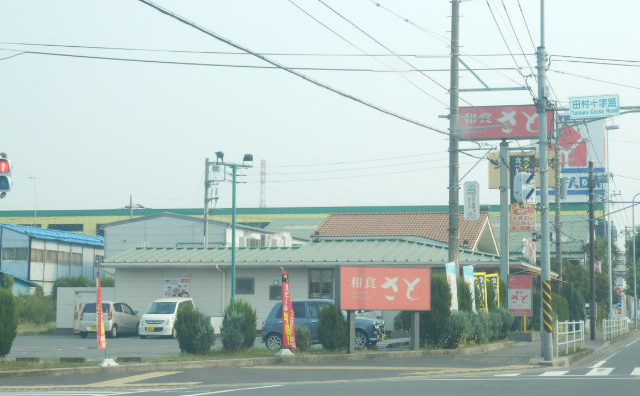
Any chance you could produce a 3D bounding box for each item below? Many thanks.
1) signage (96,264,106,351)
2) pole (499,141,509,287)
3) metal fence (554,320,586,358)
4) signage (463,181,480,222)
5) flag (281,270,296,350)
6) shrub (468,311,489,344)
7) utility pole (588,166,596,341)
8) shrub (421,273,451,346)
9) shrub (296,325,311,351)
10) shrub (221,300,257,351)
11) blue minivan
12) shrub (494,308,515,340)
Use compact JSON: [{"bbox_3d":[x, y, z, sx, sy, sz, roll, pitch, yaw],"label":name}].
[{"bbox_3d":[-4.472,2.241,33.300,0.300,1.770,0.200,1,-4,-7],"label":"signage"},{"bbox_3d":[6.342,1.516,56.000,0.260,6.972,0.260,-1,-4,12],"label":"pole"},{"bbox_3d":[6.442,3.552,41.572,0.100,0.850,9.800,-1,-4,12],"label":"metal fence"},{"bbox_3d":[4.774,0.094,51.000,0.500,1.220,0.130,-1,-4,12],"label":"signage"},{"bbox_3d":[-0.728,2.588,37.600,0.420,1.830,0.120,0,-4,0],"label":"flag"},{"bbox_3d":[4.949,4.075,50.800,0.680,1.130,0.680,-1,-4,11],"label":"shrub"},{"bbox_3d":[9.882,1.904,59.000,0.180,6.500,0.180,-1,-4,12],"label":"utility pole"},{"bbox_3d":[3.301,3.201,46.500,0.900,2.150,0.850,-1,-4,11],"label":"shrub"},{"bbox_3d":[-0.429,3.627,42.300,0.500,0.676,0.500,0,-4,0],"label":"shrub"},{"bbox_3d":[-2.119,3.321,42.300,0.920,1.313,0.920,0,-4,0],"label":"shrub"},{"bbox_3d":[0.083,3.495,45.200,3.395,1.440,1.475,-1,-4,11],"label":"blue minivan"},{"bbox_3d":[6.384,4.395,56.300,0.750,1.130,0.800,-1,-4,12],"label":"shrub"}]

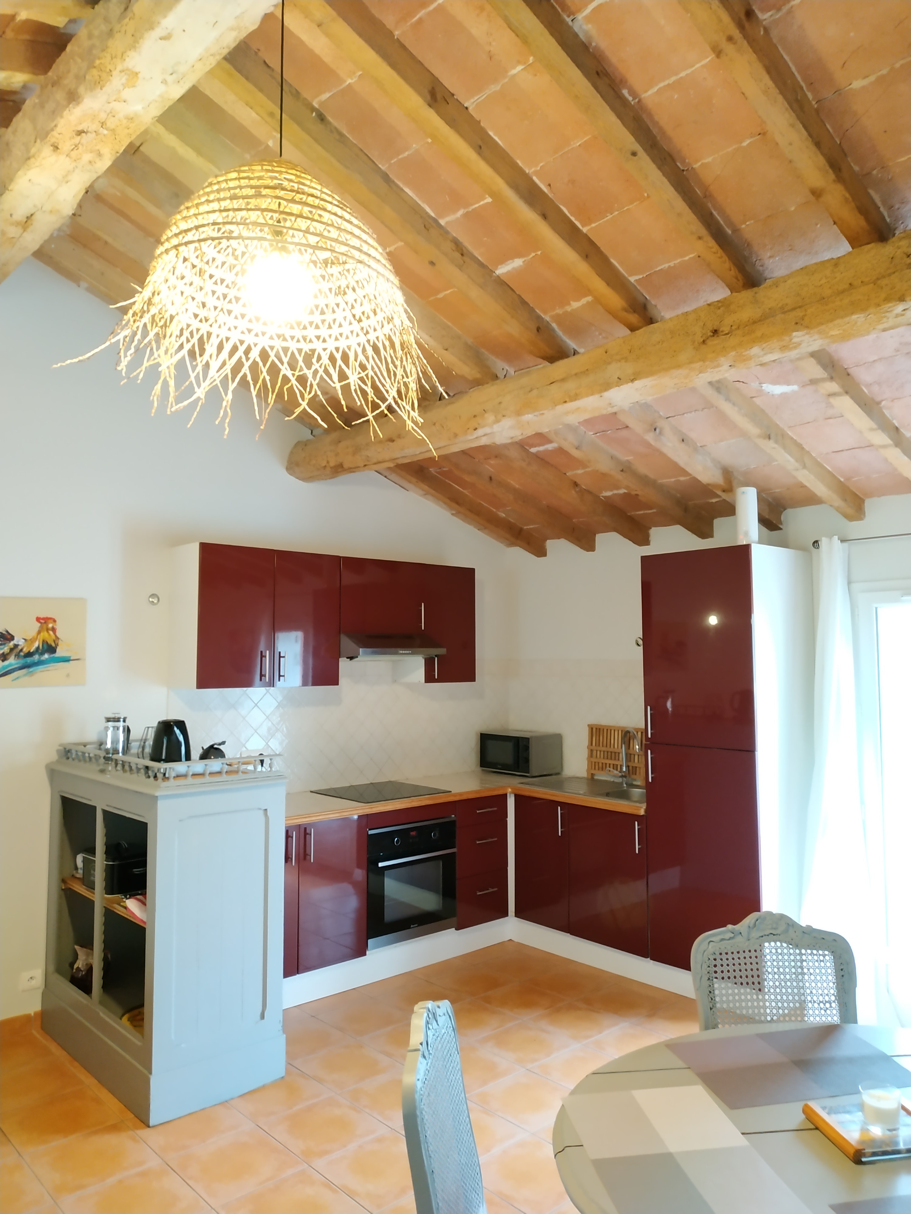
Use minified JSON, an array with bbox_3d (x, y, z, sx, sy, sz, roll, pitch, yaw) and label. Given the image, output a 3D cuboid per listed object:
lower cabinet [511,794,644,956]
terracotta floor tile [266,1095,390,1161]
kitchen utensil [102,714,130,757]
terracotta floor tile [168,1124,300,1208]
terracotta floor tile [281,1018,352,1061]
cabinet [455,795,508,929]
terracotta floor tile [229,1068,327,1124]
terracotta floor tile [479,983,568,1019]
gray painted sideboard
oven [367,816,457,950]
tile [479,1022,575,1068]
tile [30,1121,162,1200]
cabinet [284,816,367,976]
[{"bbox_3d":[0.860,1.431,4.723,0.570,0.700,0.905,4,-6,-42],"label":"lower cabinet"},{"bbox_3d":[-0.453,1.806,2.914,0.328,0.010,0.328,4,-6,-42],"label":"terracotta floor tile"},{"bbox_3d":[-1.503,0.588,3.761,0.092,0.226,0.122,-2,-5,26],"label":"kitchen utensil"},{"bbox_3d":[-0.700,1.790,2.697,0.328,0.010,0.328,4,-6,-42],"label":"terracotta floor tile"},{"bbox_3d":[-0.643,1.860,3.628,0.328,0.010,0.328,4,-6,-42],"label":"terracotta floor tile"},{"bbox_3d":[-0.027,1.456,4.990,0.400,0.700,0.580,4,-6,-42],"label":"cabinet"},{"bbox_3d":[-0.675,1.802,3.122,0.327,0.010,0.327,4,-6,-42],"label":"terracotta floor tile"},{"bbox_3d":[0.313,1.878,4.015,0.327,0.010,0.327,4,-6,-42],"label":"terracotta floor tile"},{"bbox_3d":[-1.227,1.249,3.505,0.550,1.150,1.108,4,-6,-42],"label":"gray painted sideboard"},{"bbox_3d":[-0.399,1.461,4.645,0.597,0.600,0.570,4,-6,-42],"label":"oven"},{"bbox_3d":[0.297,1.839,3.542,0.327,0.010,0.327,4,-6,-42],"label":"tile"},{"bbox_3d":[-1.156,1.764,2.687,0.327,0.010,0.327,4,-6,-42],"label":"tile"},{"bbox_3d":[-0.929,1.379,4.154,0.800,0.700,0.570,4,-6,-42],"label":"cabinet"}]

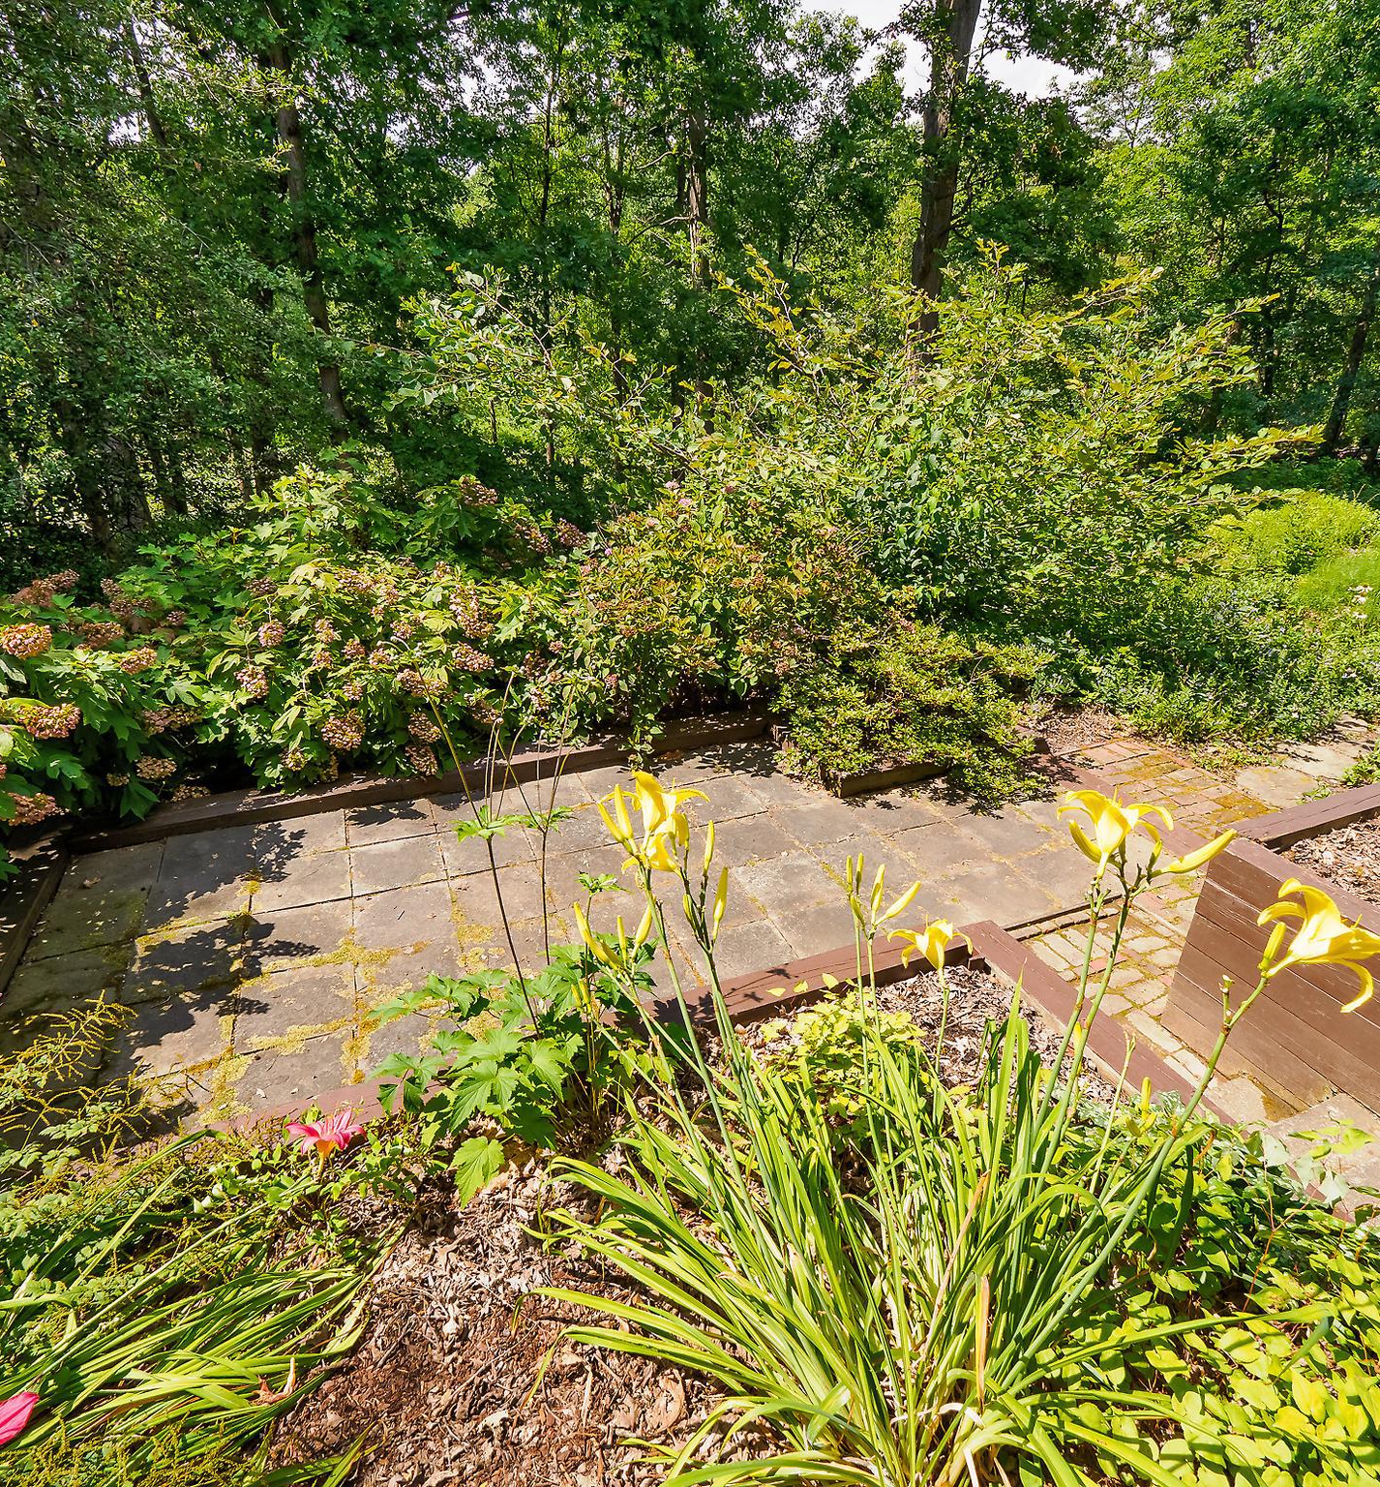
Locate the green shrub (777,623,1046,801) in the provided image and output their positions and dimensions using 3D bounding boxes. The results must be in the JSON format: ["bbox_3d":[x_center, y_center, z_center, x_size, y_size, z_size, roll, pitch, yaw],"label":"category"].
[{"bbox_3d":[1.256,-0.247,4.702,1.260,0.661,0.991,-9,27,-19],"label":"green shrub"}]

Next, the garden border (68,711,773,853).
[{"bbox_3d":[-1.248,0.166,4.540,3.758,0.103,0.198,-9,27,-19],"label":"garden border"}]

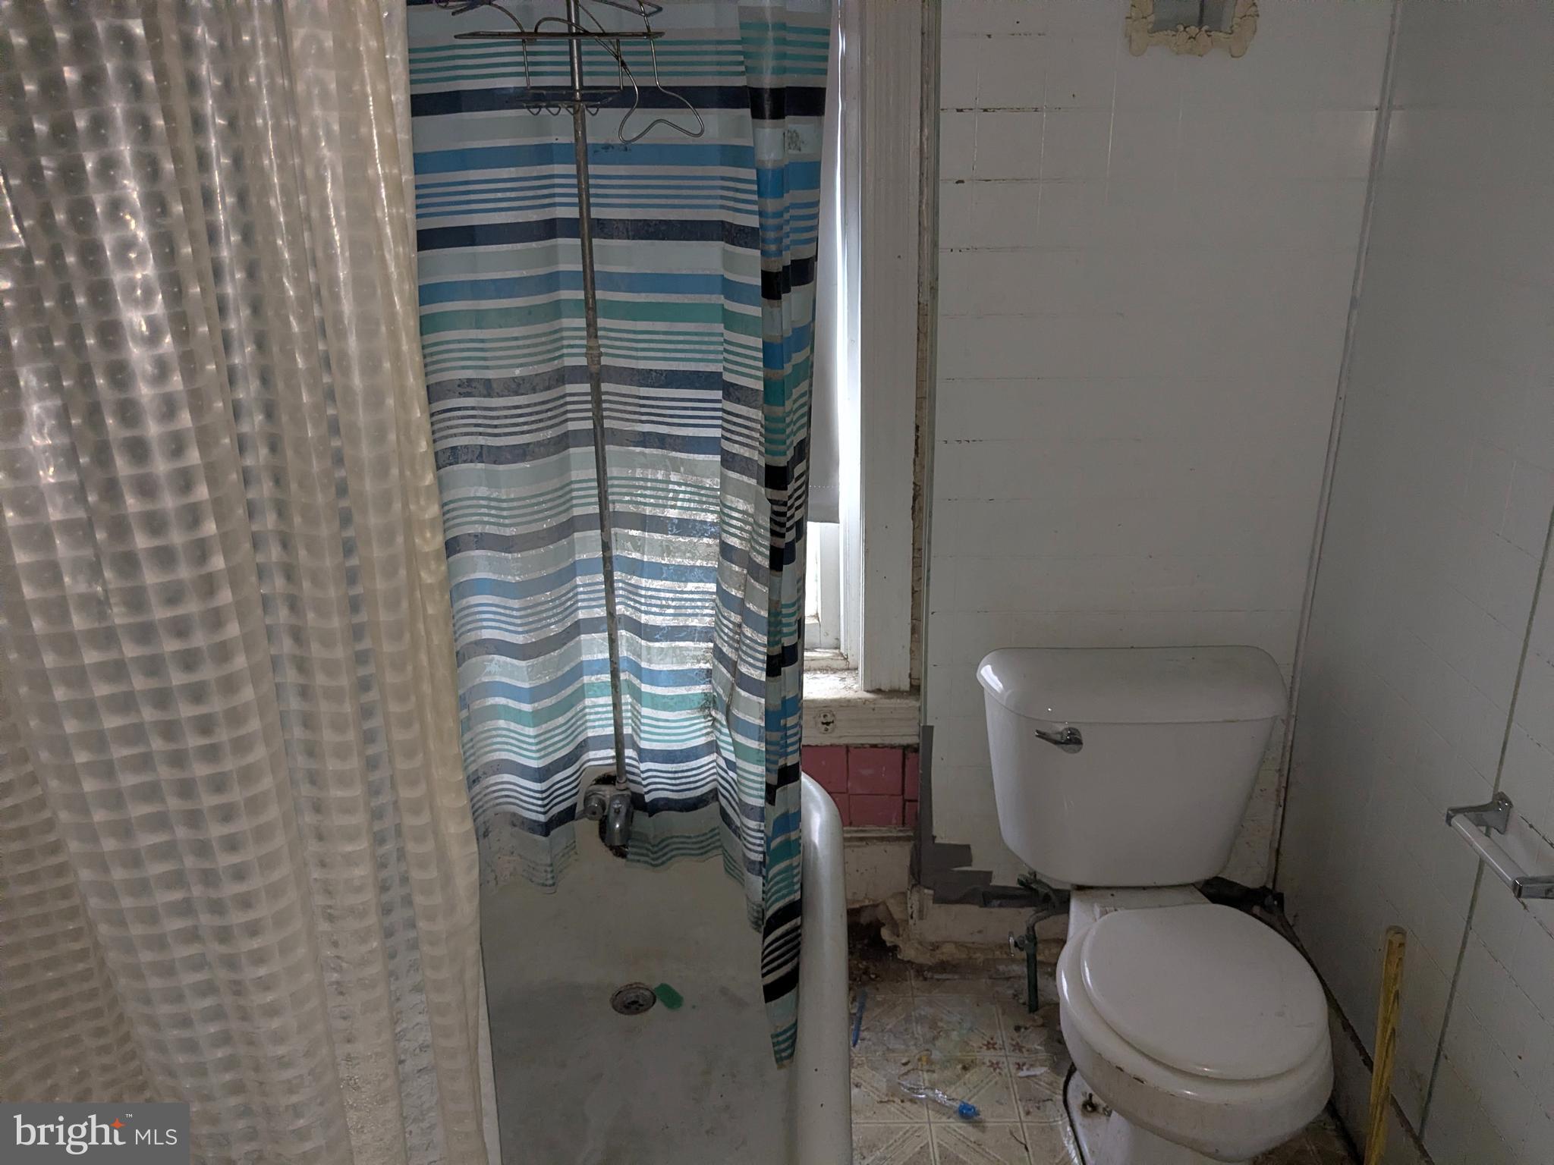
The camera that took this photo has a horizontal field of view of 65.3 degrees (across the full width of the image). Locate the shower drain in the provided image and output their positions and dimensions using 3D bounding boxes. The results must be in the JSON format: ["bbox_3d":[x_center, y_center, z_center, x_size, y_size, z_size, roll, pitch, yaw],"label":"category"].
[{"bbox_3d":[-0.254,0.747,2.158,0.082,0.015,0.082,0,20,2],"label":"shower drain"}]

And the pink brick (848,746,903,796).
[{"bbox_3d":[0.187,0.354,2.302,0.102,0.103,0.014,0,20,2],"label":"pink brick"}]

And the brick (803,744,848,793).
[{"bbox_3d":[0.083,0.353,2.305,0.101,0.100,0.014,0,20,2],"label":"brick"}]

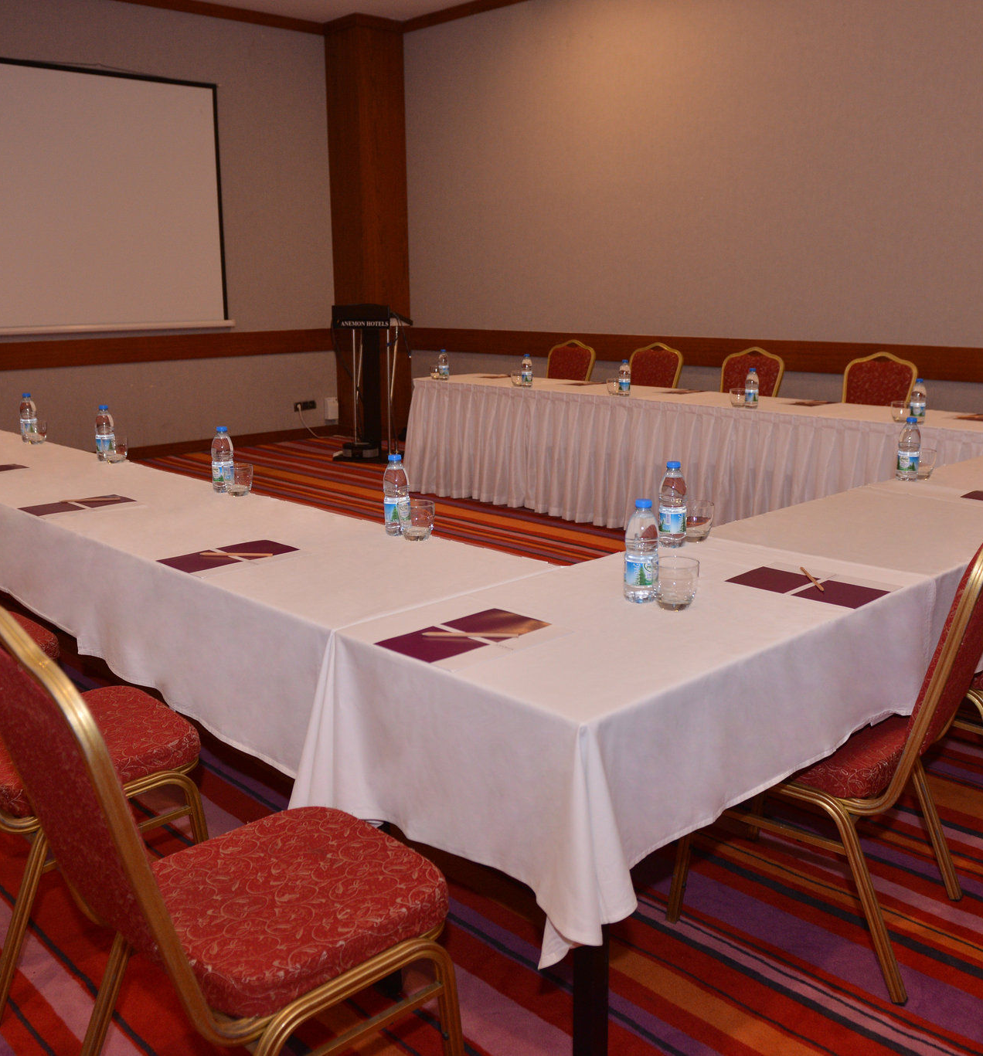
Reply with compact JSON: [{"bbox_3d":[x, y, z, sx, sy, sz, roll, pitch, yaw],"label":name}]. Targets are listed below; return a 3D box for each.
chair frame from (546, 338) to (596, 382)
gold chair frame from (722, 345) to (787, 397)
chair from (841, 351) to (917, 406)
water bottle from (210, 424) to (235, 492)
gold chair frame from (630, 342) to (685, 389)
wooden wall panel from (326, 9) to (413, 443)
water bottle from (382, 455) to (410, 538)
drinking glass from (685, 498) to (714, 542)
[{"bbox_3d":[0.394,-0.791,7.333,0.570,0.962,0.455,-12,17,-43],"label":"chair frame"},{"bbox_3d":[1.411,-0.570,6.386,0.588,0.987,0.462,-12,17,-42],"label":"gold chair frame"},{"bbox_3d":[1.972,-0.439,5.733,0.570,0.962,0.455,-12,17,-43],"label":"chair"},{"bbox_3d":[-0.827,-0.212,3.232,0.067,0.202,0.067,-12,17,-42],"label":"water bottle"},{"bbox_3d":[0.908,-0.687,6.905,0.588,0.993,0.462,-12,17,-42],"label":"gold chair frame"},{"bbox_3d":[-1.119,-2.650,9.571,0.480,3.660,0.480,-12,17,-43],"label":"wooden wall panel"},{"bbox_3d":[-0.243,-0.088,2.663,0.067,0.202,0.067,0,13,0],"label":"water bottle"},{"bbox_3d":[0.484,-0.017,2.476,0.077,0.086,0.077,0,13,0],"label":"drinking glass"}]

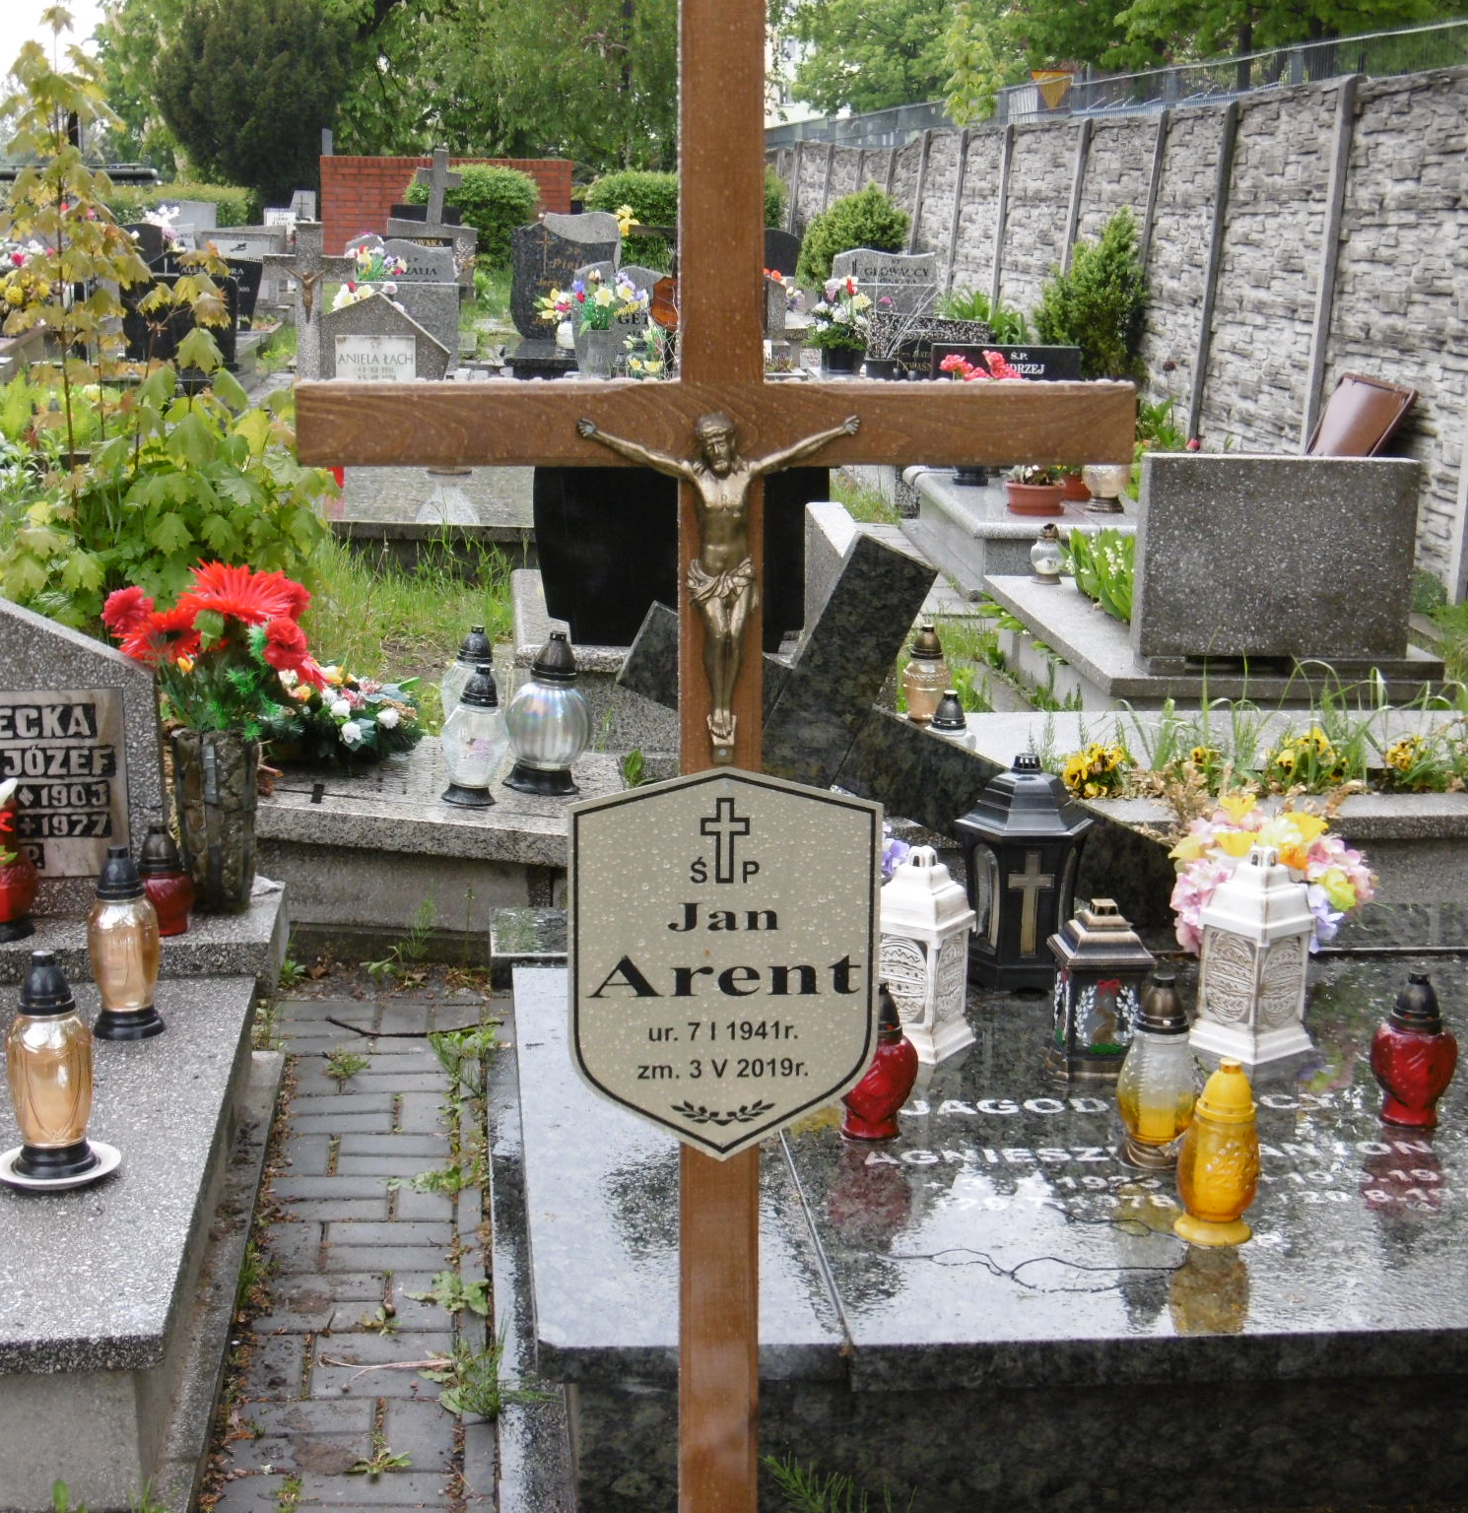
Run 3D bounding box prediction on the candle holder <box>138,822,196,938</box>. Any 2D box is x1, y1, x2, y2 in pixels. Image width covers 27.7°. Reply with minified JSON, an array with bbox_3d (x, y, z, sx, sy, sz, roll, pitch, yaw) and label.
[{"bbox_3d":[-0.981,0.209,5.149,0.099,0.192,0.099,-2,12,-5],"label":"candle holder"}]

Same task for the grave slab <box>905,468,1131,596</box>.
[{"bbox_3d":[1.161,-0.815,10.609,0.880,0.235,2.000,0,11,-5],"label":"grave slab"}]

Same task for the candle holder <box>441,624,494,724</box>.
[{"bbox_3d":[-0.596,-0.152,6.710,0.150,0.291,0.150,3,12,-6],"label":"candle holder"}]

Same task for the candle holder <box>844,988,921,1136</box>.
[{"bbox_3d":[0.197,0.419,4.096,0.120,0.213,0.114,1,12,-5],"label":"candle holder"}]

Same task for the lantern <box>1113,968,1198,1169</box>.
[{"bbox_3d":[0.645,0.467,4.505,0.127,0.295,0.127,4,12,8],"label":"lantern"}]

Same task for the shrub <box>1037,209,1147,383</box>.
[{"bbox_3d":[1.886,-2.094,15.368,0.568,1.468,0.568,1,11,0],"label":"shrub"}]

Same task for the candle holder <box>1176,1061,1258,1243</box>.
[{"bbox_3d":[0.600,0.483,3.676,0.104,0.221,0.104,1,11,0],"label":"candle holder"}]

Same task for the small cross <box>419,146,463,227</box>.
[{"bbox_3d":[-2.482,-4.792,25.000,0.375,0.666,0.100,5,11,-6],"label":"small cross"}]

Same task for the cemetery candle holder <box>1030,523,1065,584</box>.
[{"bbox_3d":[1.000,-0.652,9.467,0.116,0.177,0.116,0,12,-5],"label":"cemetery candle holder"}]

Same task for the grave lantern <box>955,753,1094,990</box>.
[{"bbox_3d":[0.481,0.177,4.874,0.229,0.365,0.202,1,12,-6],"label":"grave lantern"}]

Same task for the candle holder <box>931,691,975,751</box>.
[{"bbox_3d":[0.480,-0.045,6.478,0.110,0.199,0.110,1,12,-5],"label":"candle holder"}]

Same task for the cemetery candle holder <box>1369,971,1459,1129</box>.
[{"bbox_3d":[0.961,0.411,4.185,0.123,0.221,0.117,0,12,-5],"label":"cemetery candle holder"}]

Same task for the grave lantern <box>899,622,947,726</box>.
[{"bbox_3d":[0.465,-0.200,7.180,0.115,0.233,0.115,1,11,0],"label":"grave lantern"}]

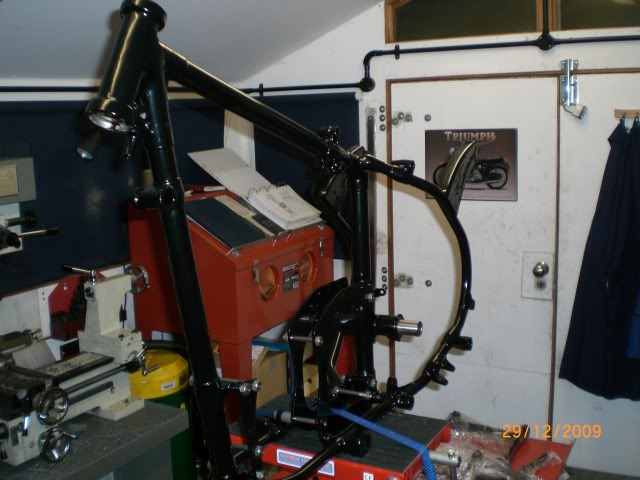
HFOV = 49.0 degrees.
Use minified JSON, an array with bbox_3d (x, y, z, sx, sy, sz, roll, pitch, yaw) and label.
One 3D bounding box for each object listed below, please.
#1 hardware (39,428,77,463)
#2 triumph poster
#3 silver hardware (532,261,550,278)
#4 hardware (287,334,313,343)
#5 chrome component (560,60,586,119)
[{"bbox_3d":[-0.719,0.559,1.922,0.095,0.095,0.093,4,11,28],"label":"hardware"},{"bbox_3d":[0.649,-0.323,3.006,0.402,0.301,0.010,4,11,28],"label":"triumph poster"},{"bbox_3d":[0.918,0.123,2.911,0.054,0.056,0.066,4,11,28],"label":"silver hardware"},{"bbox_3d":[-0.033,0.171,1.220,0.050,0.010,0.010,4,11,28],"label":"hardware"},{"bbox_3d":[0.992,-0.588,2.746,0.085,0.222,0.042,4,11,28],"label":"chrome component"}]

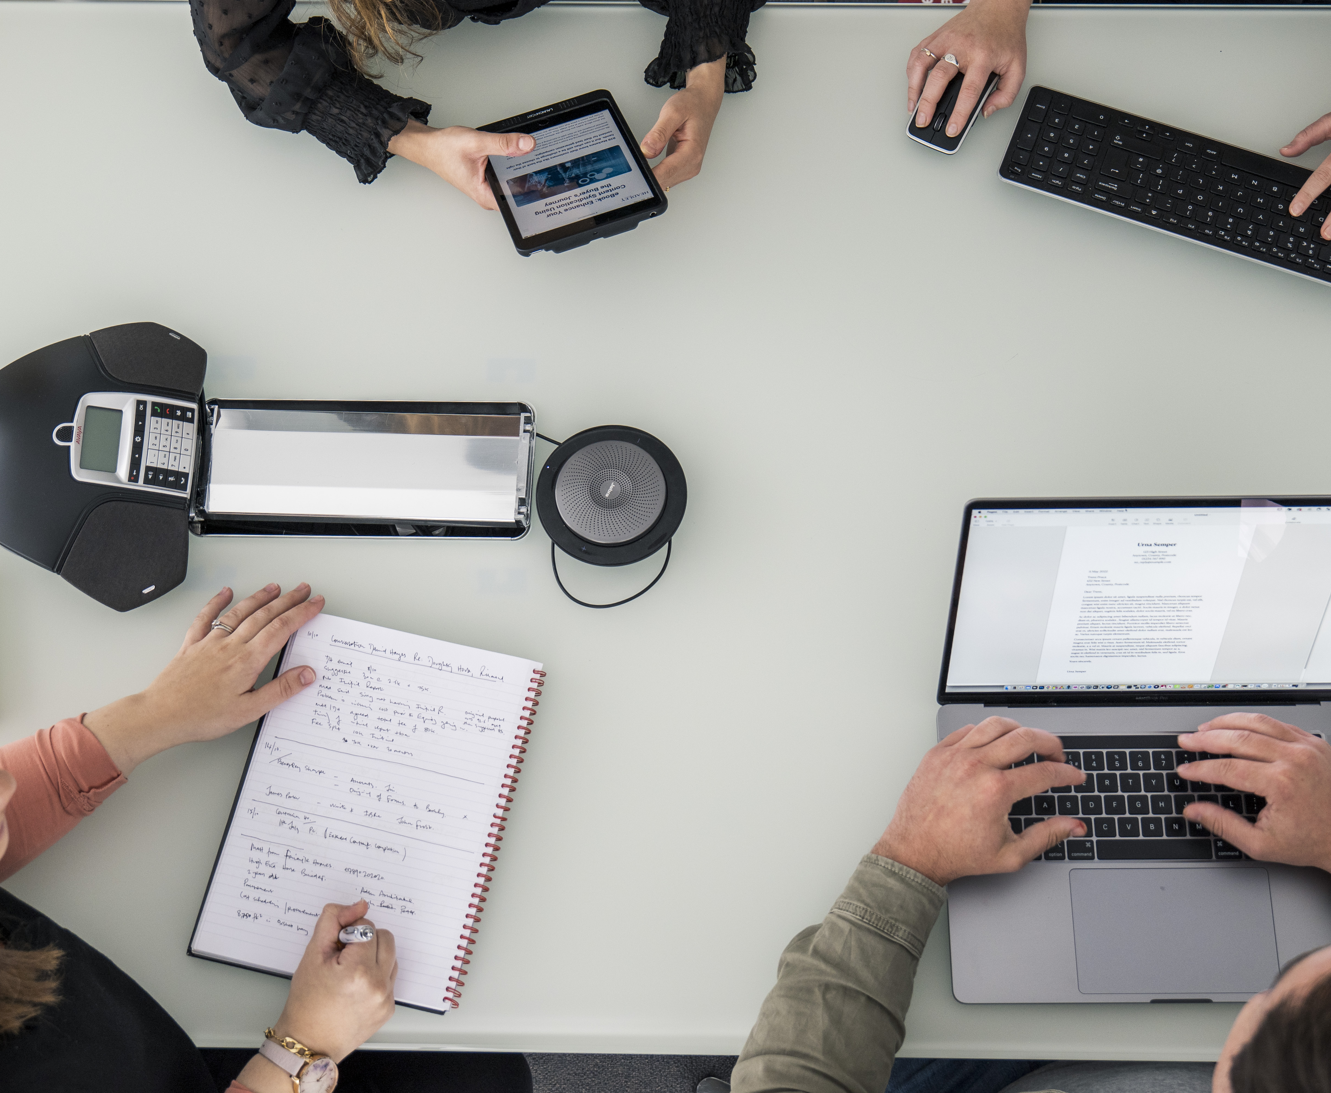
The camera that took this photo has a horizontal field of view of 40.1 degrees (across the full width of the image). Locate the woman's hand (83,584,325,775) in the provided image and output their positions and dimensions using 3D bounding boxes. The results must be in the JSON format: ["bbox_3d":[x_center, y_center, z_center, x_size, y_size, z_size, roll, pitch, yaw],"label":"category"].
[{"bbox_3d":[-0.372,0.104,1.501,0.218,0.060,0.111,-41,75,-14],"label":"woman's hand"}]

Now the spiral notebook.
[{"bbox_3d":[-0.236,0.211,1.485,0.216,0.016,0.298,13,70,5],"label":"spiral notebook"}]

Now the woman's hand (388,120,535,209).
[{"bbox_3d":[-0.175,-0.341,1.640,0.160,0.080,0.080,18,71,6],"label":"woman's hand"}]

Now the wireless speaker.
[{"bbox_3d":[-0.046,-0.037,1.566,0.130,0.036,0.144,0,70,0],"label":"wireless speaker"}]

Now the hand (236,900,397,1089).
[{"bbox_3d":[-0.260,0.349,1.391,0.095,0.073,0.167,29,72,10],"label":"hand"}]

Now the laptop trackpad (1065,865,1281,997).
[{"bbox_3d":[0.405,0.305,1.448,0.160,0.005,0.099,0,70,0],"label":"laptop trackpad"}]

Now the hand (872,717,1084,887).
[{"bbox_3d":[0.255,0.211,1.444,0.177,0.067,0.129,-40,75,-13],"label":"hand"}]

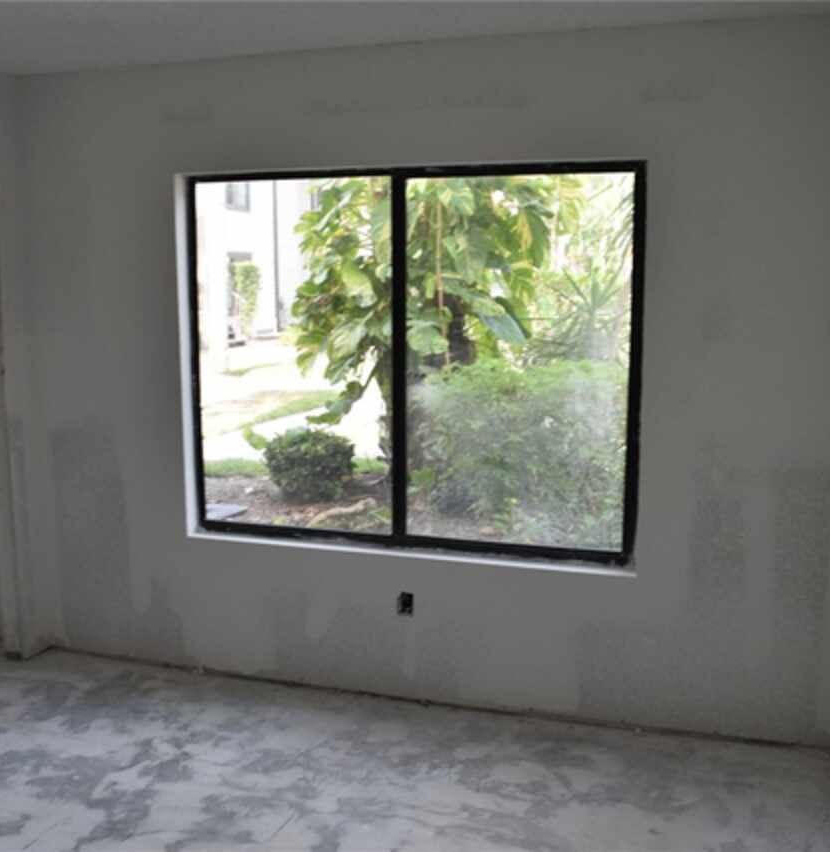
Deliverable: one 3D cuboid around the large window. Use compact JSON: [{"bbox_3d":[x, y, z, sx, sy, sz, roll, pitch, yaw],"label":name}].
[{"bbox_3d":[-0.041,-0.234,3.706,1.802,1.460,0.070,3,9,16],"label":"large window"}]

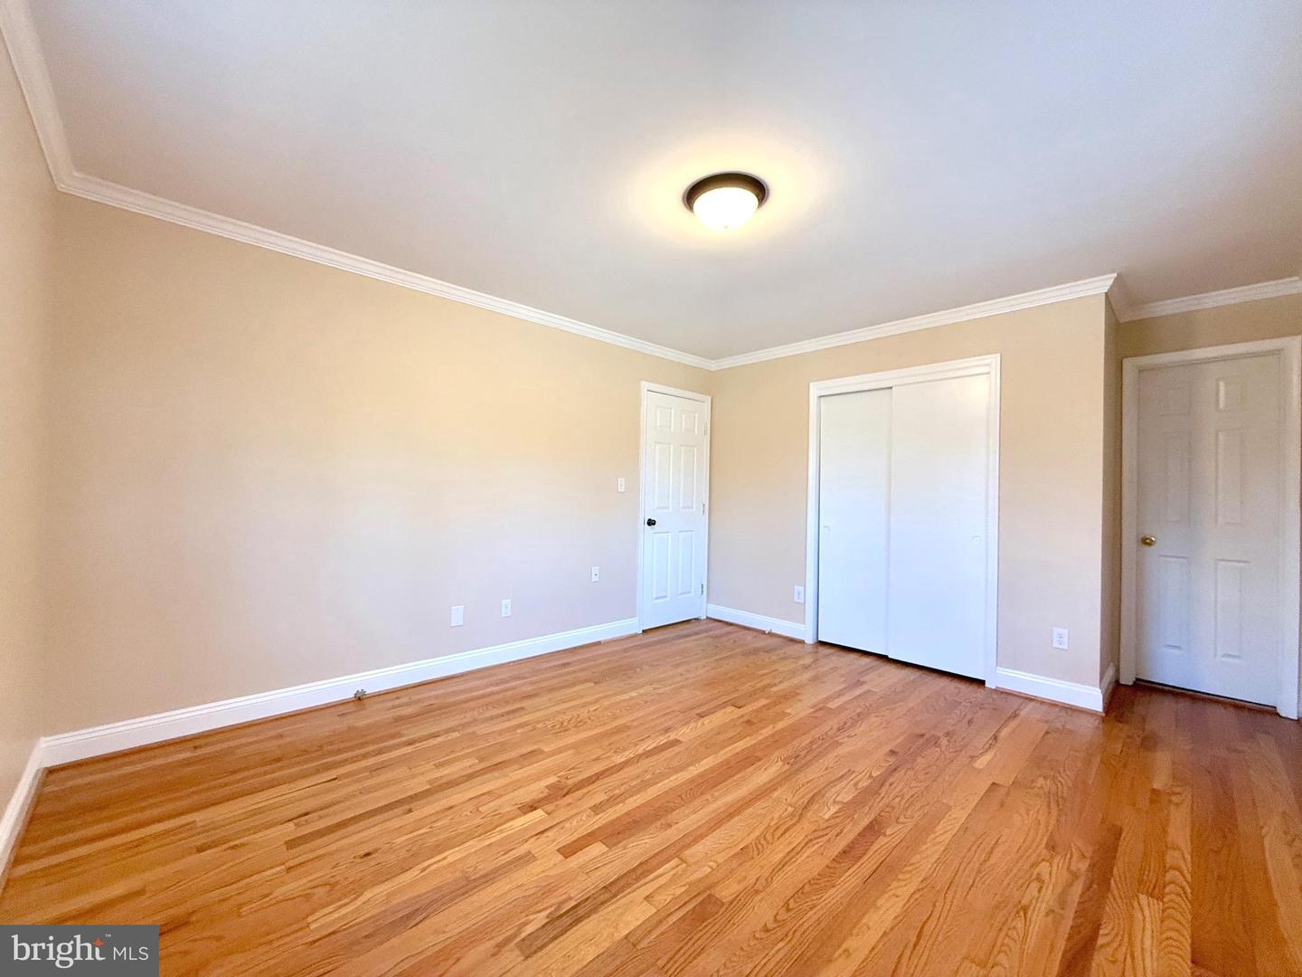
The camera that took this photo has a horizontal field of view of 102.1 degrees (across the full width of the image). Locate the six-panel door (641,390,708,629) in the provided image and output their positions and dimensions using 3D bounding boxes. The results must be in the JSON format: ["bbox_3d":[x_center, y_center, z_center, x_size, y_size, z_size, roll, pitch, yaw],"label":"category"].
[{"bbox_3d":[0.214,0.195,4.742,0.761,2.042,0.045,2,-1,-44],"label":"six-panel door"}]

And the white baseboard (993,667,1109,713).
[{"bbox_3d":[2.353,1.185,3.130,0.020,0.132,0.509,2,-1,-44],"label":"white baseboard"}]

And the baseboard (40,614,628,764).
[{"bbox_3d":[-1.307,1.114,3.289,3.295,0.132,0.020,2,-1,-44],"label":"baseboard"}]

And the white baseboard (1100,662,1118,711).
[{"bbox_3d":[2.783,1.194,3.204,0.756,0.132,0.020,2,-1,-44],"label":"white baseboard"}]

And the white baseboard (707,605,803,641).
[{"bbox_3d":[0.903,1.171,4.650,0.020,0.134,1.051,2,-1,-44],"label":"white baseboard"}]

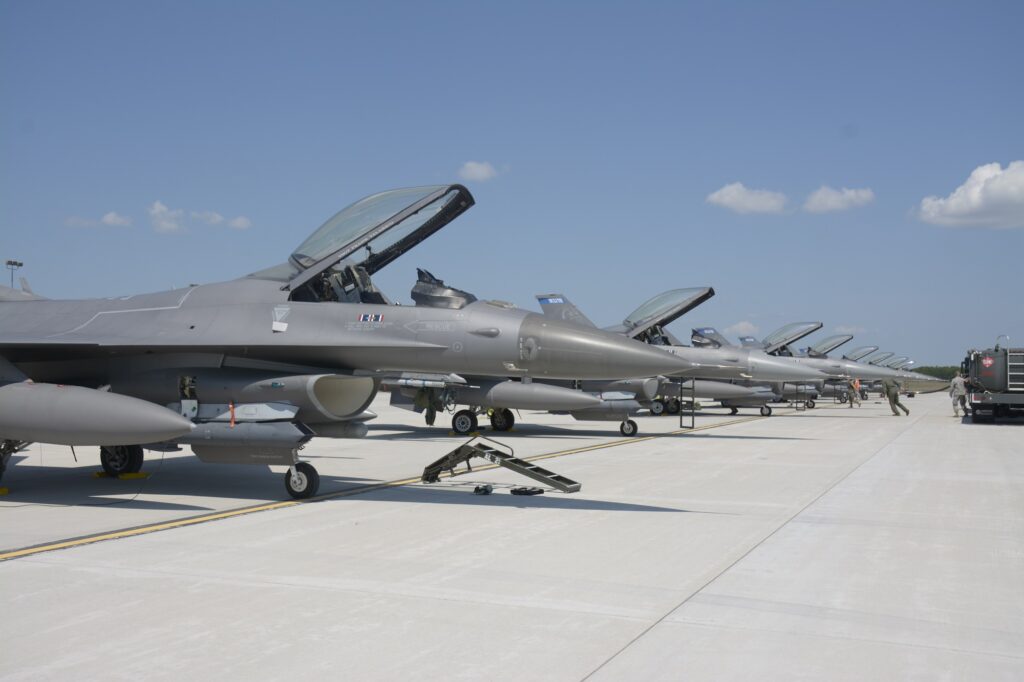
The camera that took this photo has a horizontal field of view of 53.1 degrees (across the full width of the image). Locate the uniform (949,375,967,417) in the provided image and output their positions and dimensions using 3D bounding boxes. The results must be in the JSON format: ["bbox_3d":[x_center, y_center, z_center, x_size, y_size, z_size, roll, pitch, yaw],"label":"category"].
[{"bbox_3d":[17.615,2.131,40.400,0.680,1.740,0.460,-1,-2,20],"label":"uniform"}]

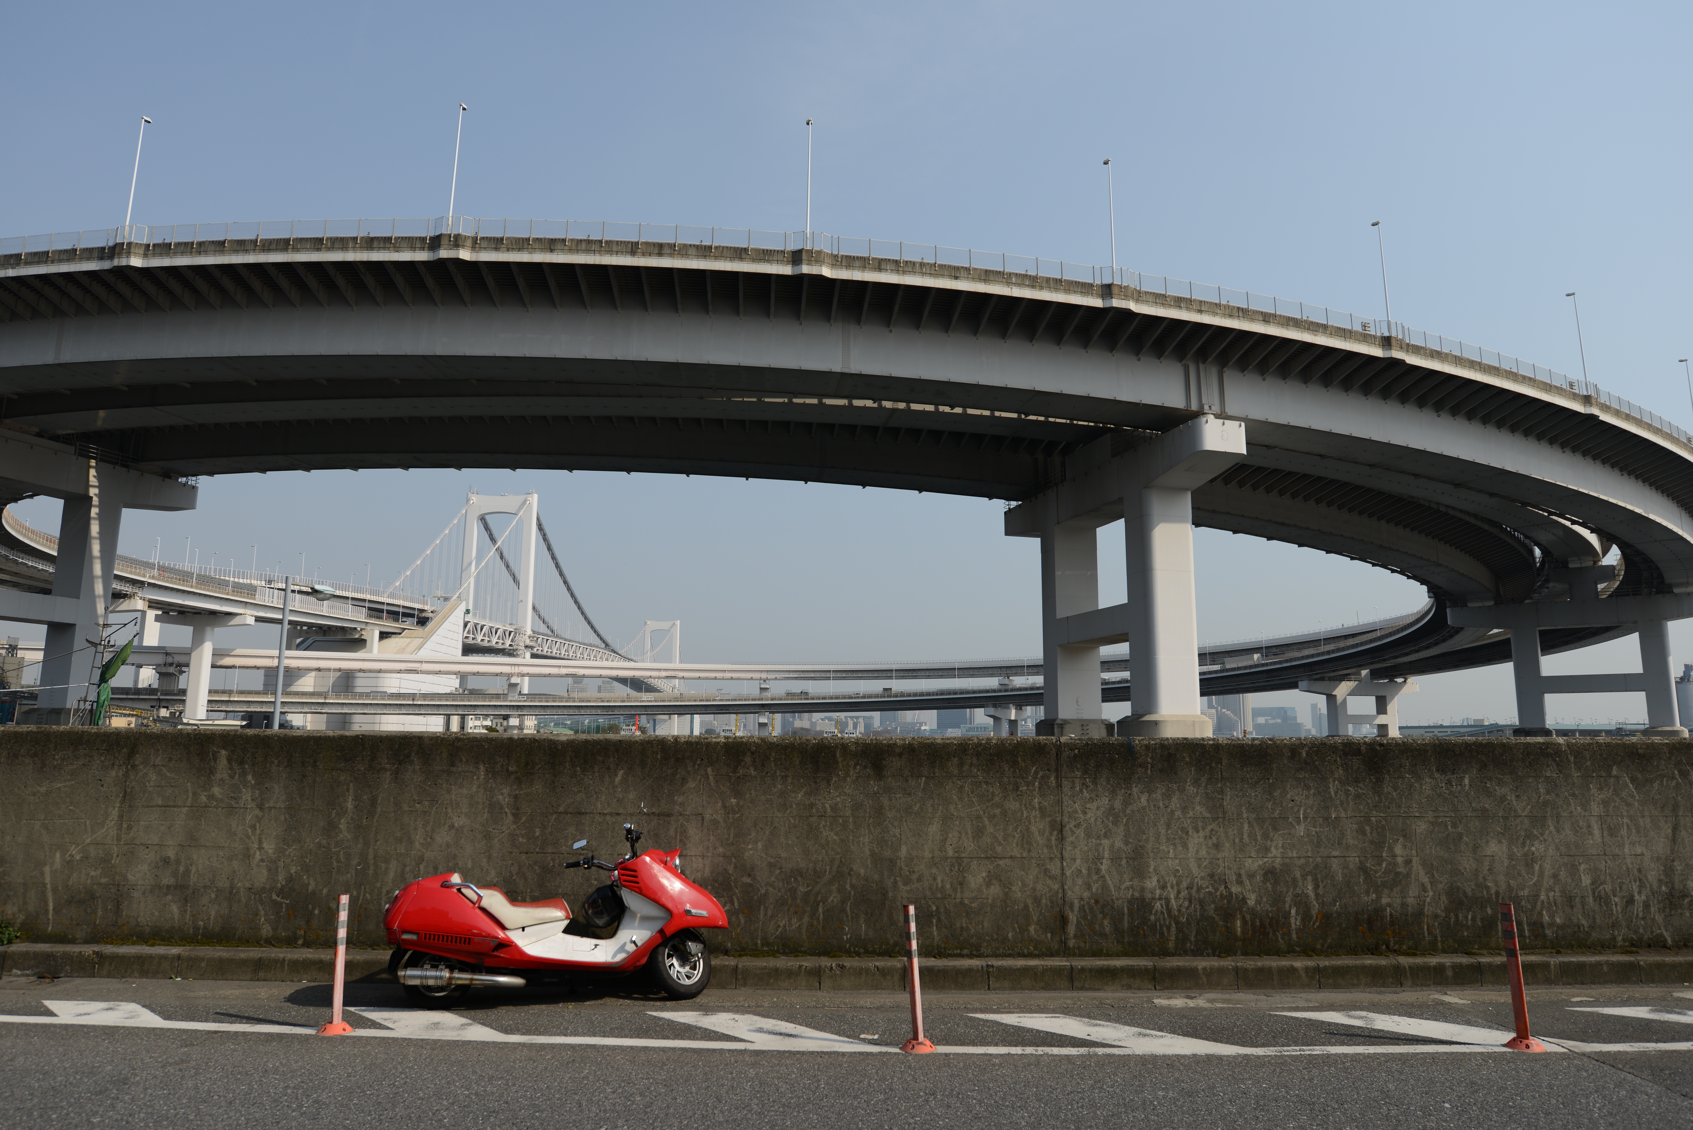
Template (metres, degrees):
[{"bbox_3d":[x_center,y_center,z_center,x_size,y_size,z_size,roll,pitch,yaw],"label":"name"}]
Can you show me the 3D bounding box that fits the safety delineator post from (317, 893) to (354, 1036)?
[{"bbox_3d":[-3.116,2.445,6.666,0.240,0.810,0.240,0,-9,0],"label":"safety delineator post"}]

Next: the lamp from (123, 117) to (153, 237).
[{"bbox_3d":[-41.698,-22.623,63.630,0.250,7.800,0.800,-1,-10,10],"label":"lamp"}]

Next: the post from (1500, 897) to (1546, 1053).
[{"bbox_3d":[4.038,2.470,6.513,0.240,0.810,0.240,0,-9,0],"label":"post"}]

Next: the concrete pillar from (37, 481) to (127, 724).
[{"bbox_3d":[-61.452,3.957,86.807,3.100,18.380,2.650,-3,-10,18],"label":"concrete pillar"}]

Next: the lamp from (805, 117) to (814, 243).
[{"bbox_3d":[-2.127,-21.382,61.092,0.250,7.800,0.800,1,-9,-5],"label":"lamp"}]

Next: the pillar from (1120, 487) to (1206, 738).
[{"bbox_3d":[21.719,3.406,74.312,3.550,16.750,2.700,3,-10,-16],"label":"pillar"}]

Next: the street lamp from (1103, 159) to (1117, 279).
[{"bbox_3d":[15.634,-20.295,64.250,0.250,7.800,0.800,3,-10,-13],"label":"street lamp"}]

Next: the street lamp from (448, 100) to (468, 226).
[{"bbox_3d":[-22.055,-22.320,61.273,0.250,7.800,0.800,0,-9,2],"label":"street lamp"}]

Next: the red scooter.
[{"bbox_3d":[-1.931,2.398,7.527,2.250,1.200,0.760,2,-10,-10],"label":"red scooter"}]

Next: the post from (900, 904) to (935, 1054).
[{"bbox_3d":[0.419,2.425,6.396,0.240,0.810,0.240,0,-9,0],"label":"post"}]

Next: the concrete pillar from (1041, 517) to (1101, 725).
[{"bbox_3d":[18.090,5.445,86.838,3.600,16.750,2.740,3,-10,-16],"label":"concrete pillar"}]

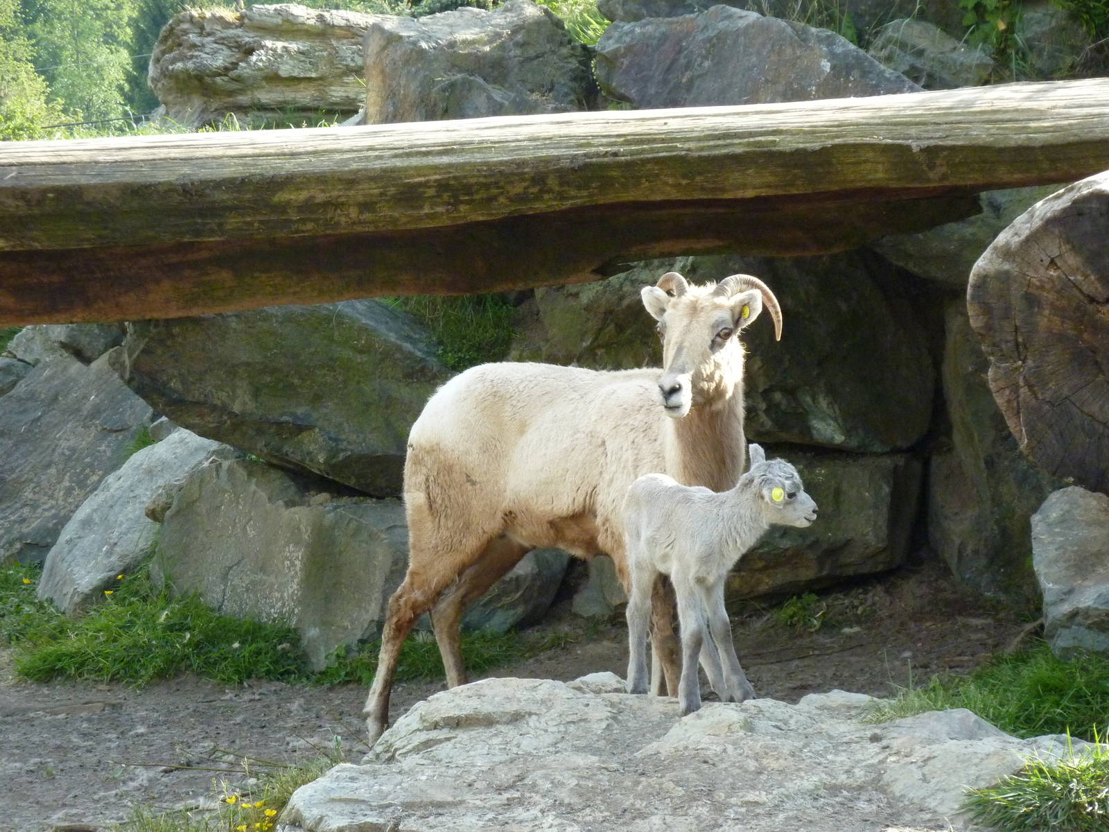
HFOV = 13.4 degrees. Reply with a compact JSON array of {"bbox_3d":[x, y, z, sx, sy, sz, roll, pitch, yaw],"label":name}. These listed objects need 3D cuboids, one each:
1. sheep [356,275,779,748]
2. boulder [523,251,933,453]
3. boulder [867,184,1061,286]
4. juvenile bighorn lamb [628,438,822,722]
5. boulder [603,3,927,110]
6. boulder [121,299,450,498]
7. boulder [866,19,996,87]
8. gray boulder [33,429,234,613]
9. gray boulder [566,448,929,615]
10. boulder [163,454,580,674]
[{"bbox_3d":[0.035,0.204,10.400,1.000,1.020,0.420,3,7,28],"label":"sheep"},{"bbox_3d":[0.446,-0.180,12.600,1.120,0.570,0.620,0,6,0],"label":"boulder"},{"bbox_3d":[1.127,-0.496,12.700,0.580,0.340,0.450,0,6,0],"label":"boulder"},{"bbox_3d":[0.340,0.340,9.800,0.460,0.550,0.180,4,7,35],"label":"juvenile bighorn lamb"},{"bbox_3d":[0.577,-1.012,13.500,0.950,0.380,0.520,0,6,0],"label":"boulder"},{"bbox_3d":[-0.680,-0.054,12.100,0.880,0.540,0.550,0,6,0],"label":"boulder"},{"bbox_3d":[1.114,-1.062,13.900,0.420,0.260,0.320,0,6,0],"label":"boulder"},{"bbox_3d":[-1.059,0.273,12.000,0.520,0.480,0.420,0,6,0],"label":"gray boulder"},{"bbox_3d":[0.480,0.309,12.400,0.930,0.440,0.550,0,6,0],"label":"gray boulder"},{"bbox_3d":[-0.483,0.371,11.750,1.040,0.530,0.500,0,6,0],"label":"boulder"}]

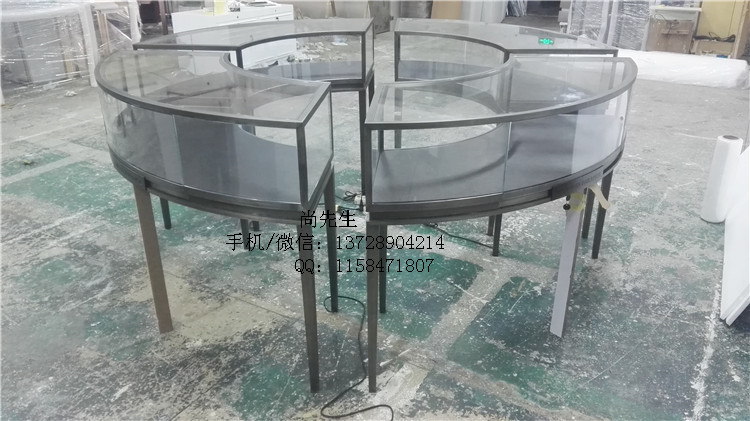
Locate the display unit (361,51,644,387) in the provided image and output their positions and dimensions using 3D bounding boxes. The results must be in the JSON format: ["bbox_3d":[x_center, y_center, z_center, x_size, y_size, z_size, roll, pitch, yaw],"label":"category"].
[{"bbox_3d":[0.493,-0.014,2.153,1.385,0.970,0.625,-20,32,-34],"label":"display unit"}]

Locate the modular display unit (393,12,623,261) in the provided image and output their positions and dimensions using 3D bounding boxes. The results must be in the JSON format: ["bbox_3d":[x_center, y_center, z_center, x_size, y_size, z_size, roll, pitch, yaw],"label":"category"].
[{"bbox_3d":[0.584,-0.490,3.115,0.625,0.970,1.385,-22,34,-37],"label":"modular display unit"}]

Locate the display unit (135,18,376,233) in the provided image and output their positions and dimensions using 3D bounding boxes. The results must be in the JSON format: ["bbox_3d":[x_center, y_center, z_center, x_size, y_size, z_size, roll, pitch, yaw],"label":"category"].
[{"bbox_3d":[-0.535,-0.513,3.169,1.385,0.970,0.625,-20,32,-34],"label":"display unit"}]

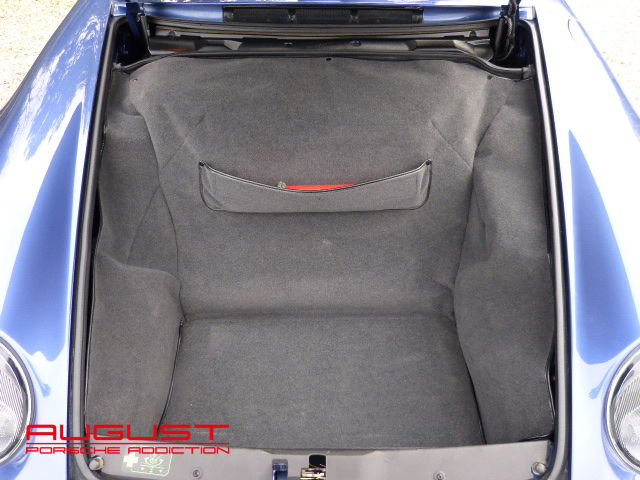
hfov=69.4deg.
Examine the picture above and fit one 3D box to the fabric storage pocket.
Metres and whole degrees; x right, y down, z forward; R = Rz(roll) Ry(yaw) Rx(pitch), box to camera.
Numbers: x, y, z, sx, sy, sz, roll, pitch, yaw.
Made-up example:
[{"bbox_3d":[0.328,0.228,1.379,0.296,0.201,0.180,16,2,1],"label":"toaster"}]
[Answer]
[{"bbox_3d":[-0.009,-0.125,1.090,0.545,0.122,0.040,0,13,0],"label":"fabric storage pocket"}]

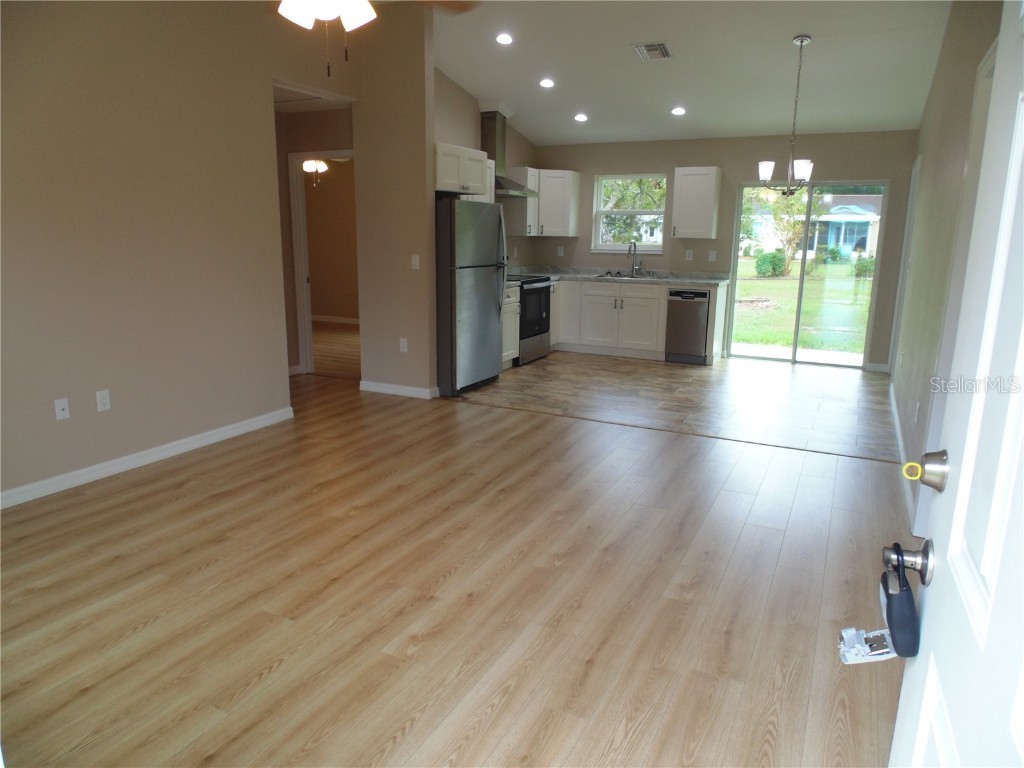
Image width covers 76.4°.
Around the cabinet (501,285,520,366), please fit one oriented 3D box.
[{"bbox_3d":[-0.332,-0.593,6.936,0.619,0.878,0.582,7,14,27],"label":"cabinet"}]

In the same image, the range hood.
[{"bbox_3d":[-0.058,-2.509,7.186,0.464,0.874,0.755,7,14,27],"label":"range hood"}]

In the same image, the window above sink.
[{"bbox_3d":[1.430,-2.068,7.971,0.910,0.930,0.120,7,14,27],"label":"window above sink"}]

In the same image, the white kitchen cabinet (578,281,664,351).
[{"bbox_3d":[1.405,-0.828,7.866,1.024,0.801,0.610,7,14,27],"label":"white kitchen cabinet"}]

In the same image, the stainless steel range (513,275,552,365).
[{"bbox_3d":[-0.011,-0.749,7.456,0.690,0.920,0.760,7,14,27],"label":"stainless steel range"}]

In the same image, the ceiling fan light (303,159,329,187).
[{"bbox_3d":[-2.427,-2.622,8.050,0.330,0.360,0.330,7,14,27],"label":"ceiling fan light"}]

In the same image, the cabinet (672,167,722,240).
[{"bbox_3d":[2.096,-2.043,7.388,0.455,0.769,0.328,7,14,27],"label":"cabinet"}]

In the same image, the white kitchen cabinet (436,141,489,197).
[{"bbox_3d":[-0.706,-1.918,5.890,0.628,0.382,0.837,7,14,27],"label":"white kitchen cabinet"}]

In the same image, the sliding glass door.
[{"bbox_3d":[3.202,-1.193,7.190,1.442,1.966,0.100,7,14,27],"label":"sliding glass door"}]

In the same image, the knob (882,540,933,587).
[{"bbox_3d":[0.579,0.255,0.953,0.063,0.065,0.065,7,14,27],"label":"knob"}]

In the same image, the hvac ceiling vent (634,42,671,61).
[{"bbox_3d":[1.171,-2.767,5.414,0.270,0.030,0.270,7,4,27],"label":"hvac ceiling vent"}]

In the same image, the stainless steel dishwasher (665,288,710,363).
[{"bbox_3d":[2.094,-0.695,7.519,0.455,0.840,0.580,7,14,27],"label":"stainless steel dishwasher"}]

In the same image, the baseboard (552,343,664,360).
[{"bbox_3d":[1.156,-0.391,7.851,1.401,0.105,0.023,7,14,27],"label":"baseboard"}]

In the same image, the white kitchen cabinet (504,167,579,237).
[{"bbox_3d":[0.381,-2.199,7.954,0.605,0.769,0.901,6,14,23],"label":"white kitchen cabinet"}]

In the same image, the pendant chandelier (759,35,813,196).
[{"bbox_3d":[2.209,-2.068,5.103,0.450,1.160,0.440,7,14,27],"label":"pendant chandelier"}]

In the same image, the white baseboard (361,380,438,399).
[{"bbox_3d":[-1.035,0.049,5.760,0.750,0.090,0.020,7,14,27],"label":"white baseboard"}]

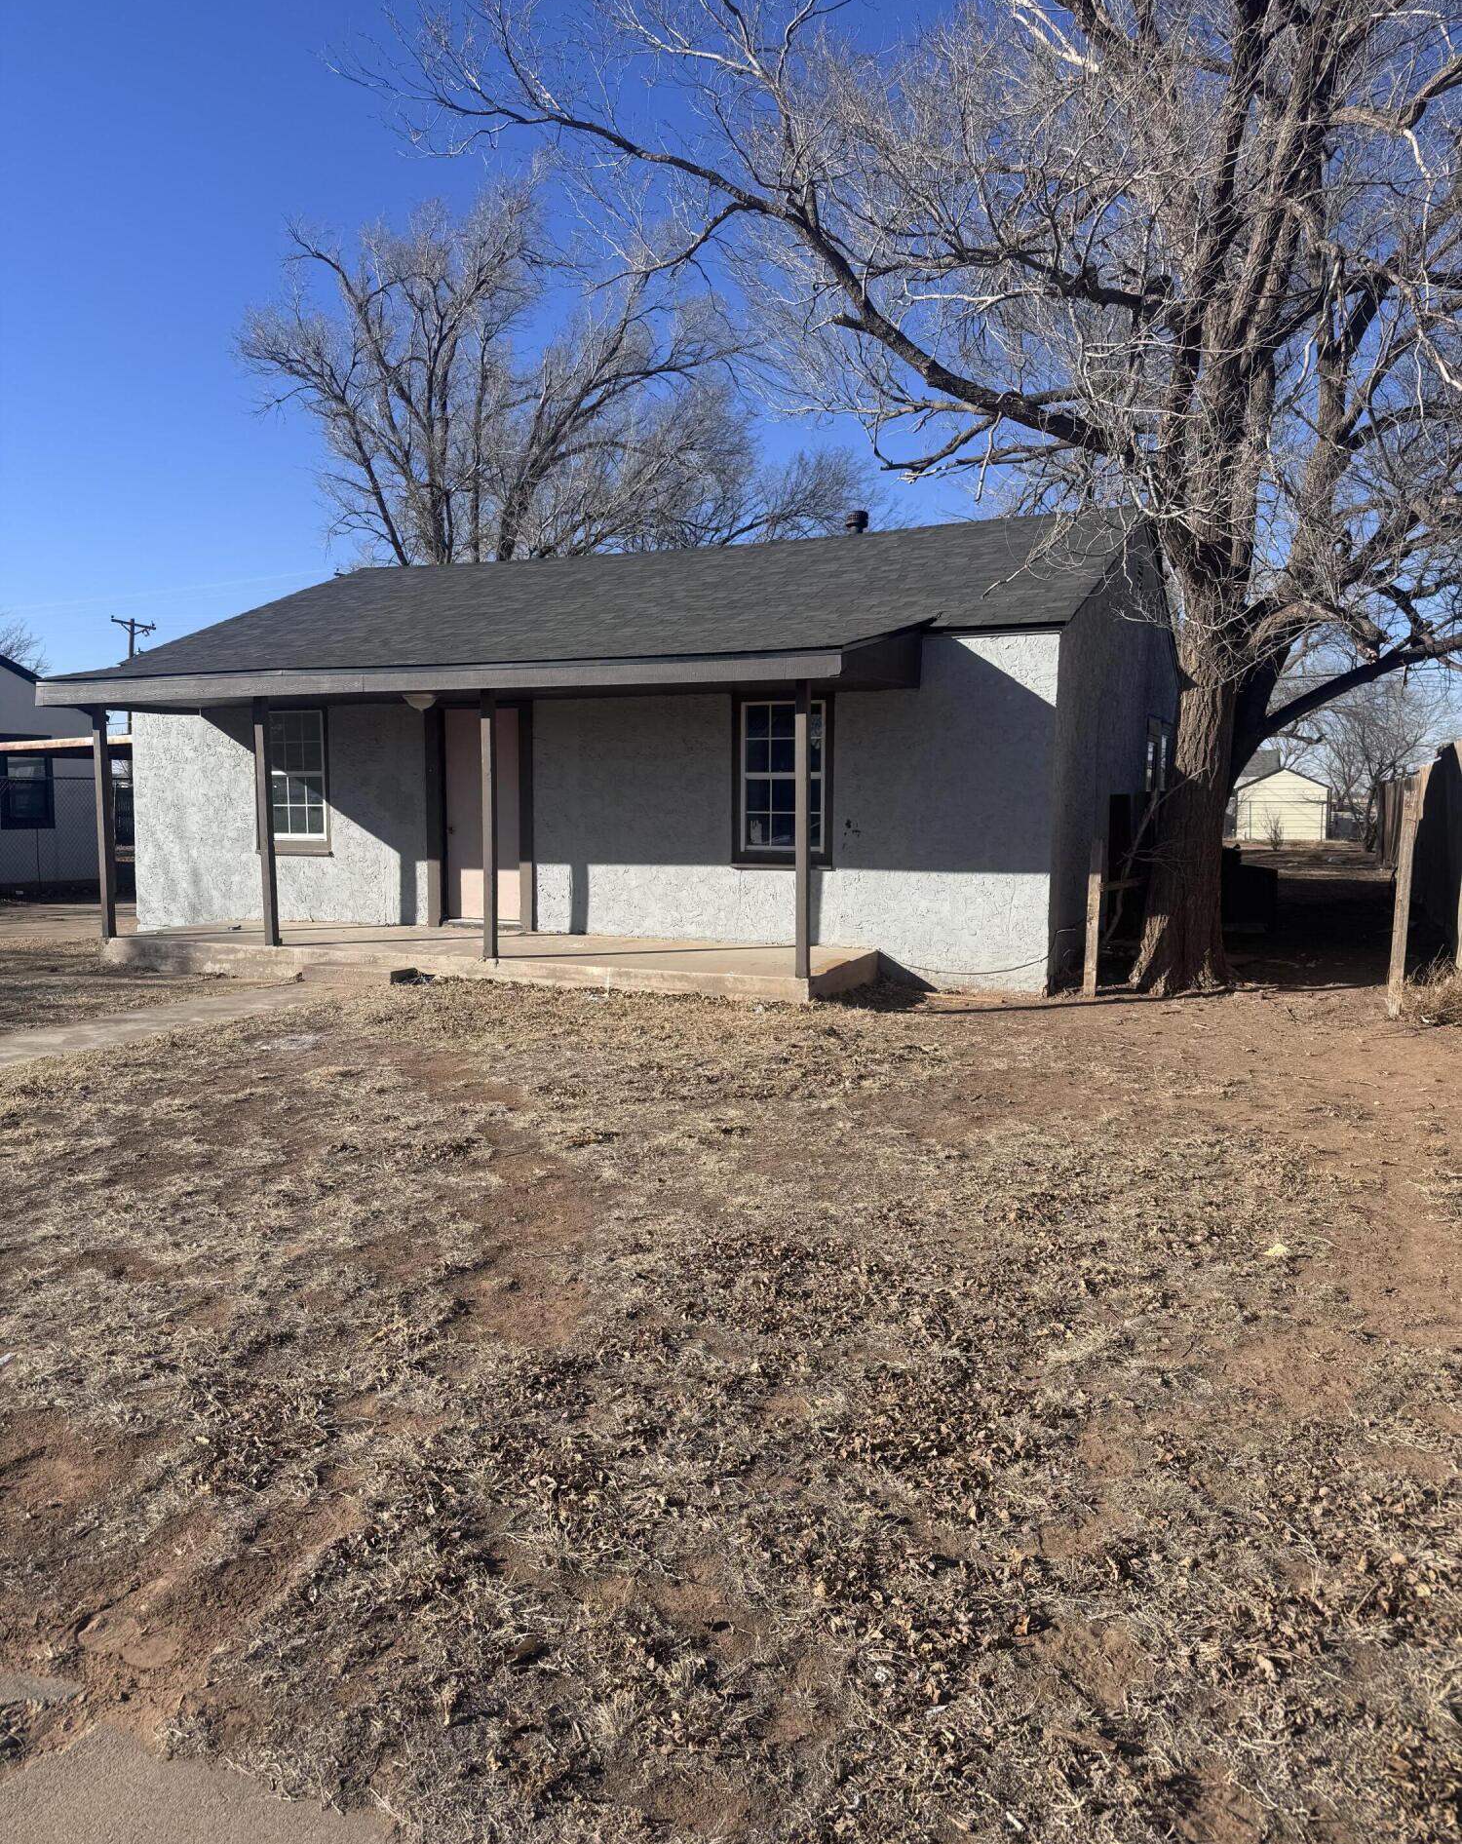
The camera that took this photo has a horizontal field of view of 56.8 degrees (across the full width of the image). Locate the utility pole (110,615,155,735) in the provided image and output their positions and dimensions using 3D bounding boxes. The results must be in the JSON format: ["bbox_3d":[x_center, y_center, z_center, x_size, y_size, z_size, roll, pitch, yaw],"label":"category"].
[{"bbox_3d":[-26.825,-9.058,60.500,0.300,9.200,2.400,3,7,24],"label":"utility pole"}]

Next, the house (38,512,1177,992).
[{"bbox_3d":[-0.657,-2.145,15.109,9.860,4.302,10.150,3,7,24],"label":"house"}]

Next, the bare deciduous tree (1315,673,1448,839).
[{"bbox_3d":[18.742,-4.752,39.000,4.200,5.200,4.000,3,7,24],"label":"bare deciduous tree"}]

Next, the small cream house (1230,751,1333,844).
[{"bbox_3d":[20.570,-4.678,50.500,3.700,2.950,4.300,3,7,24],"label":"small cream house"}]

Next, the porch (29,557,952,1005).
[{"bbox_3d":[-2.217,-1.075,11.419,7.391,2.950,2.246,3,7,24],"label":"porch"}]

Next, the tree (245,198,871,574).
[{"bbox_3d":[-3.905,-8.439,29.000,13.500,14.400,12.500,3,7,24],"label":"tree"}]

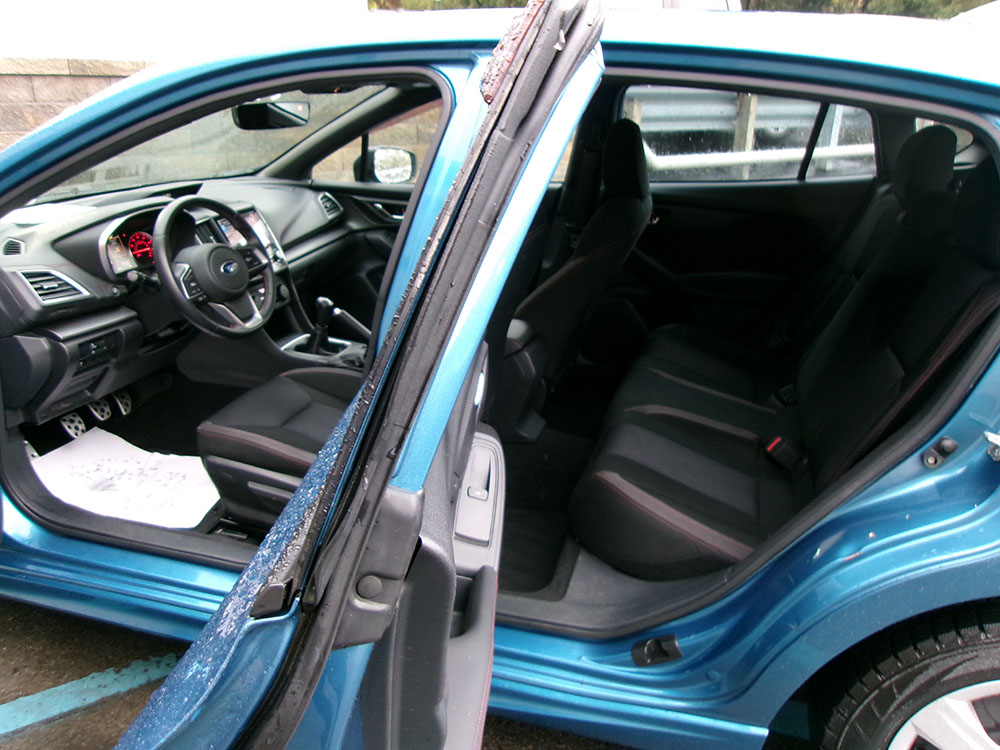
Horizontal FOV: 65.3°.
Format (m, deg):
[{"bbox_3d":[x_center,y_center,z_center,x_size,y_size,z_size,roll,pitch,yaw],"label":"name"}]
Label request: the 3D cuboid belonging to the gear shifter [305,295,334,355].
[{"bbox_3d":[-0.517,-0.143,2.248,0.062,0.165,0.056,14,24,13],"label":"gear shifter"}]

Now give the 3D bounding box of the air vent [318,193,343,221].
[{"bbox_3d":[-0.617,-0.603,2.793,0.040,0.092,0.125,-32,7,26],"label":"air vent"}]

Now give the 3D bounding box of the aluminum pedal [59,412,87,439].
[{"bbox_3d":[-1.155,0.137,2.111,0.025,0.067,0.060,-33,7,26],"label":"aluminum pedal"}]

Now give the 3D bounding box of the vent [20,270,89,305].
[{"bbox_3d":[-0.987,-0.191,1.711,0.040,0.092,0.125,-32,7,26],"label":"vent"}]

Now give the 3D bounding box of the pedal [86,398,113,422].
[{"bbox_3d":[-1.132,0.099,2.204,0.025,0.066,0.062,-33,7,26],"label":"pedal"}]

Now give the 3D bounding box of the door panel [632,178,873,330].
[{"bbox_3d":[0.783,-0.342,2.512,0.790,0.570,0.130,6,22,17],"label":"door panel"}]

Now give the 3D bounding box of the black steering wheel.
[{"bbox_3d":[-0.678,-0.255,1.867,0.110,0.370,0.370,-19,13,24],"label":"black steering wheel"}]

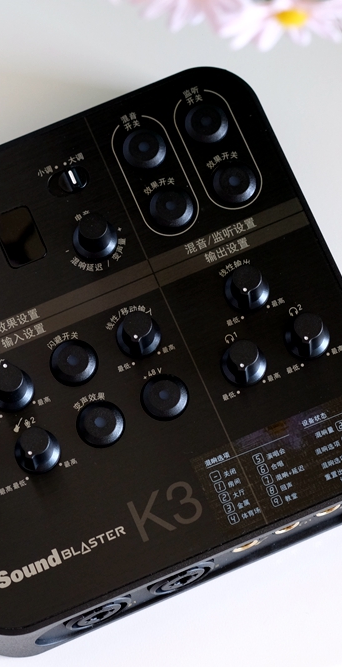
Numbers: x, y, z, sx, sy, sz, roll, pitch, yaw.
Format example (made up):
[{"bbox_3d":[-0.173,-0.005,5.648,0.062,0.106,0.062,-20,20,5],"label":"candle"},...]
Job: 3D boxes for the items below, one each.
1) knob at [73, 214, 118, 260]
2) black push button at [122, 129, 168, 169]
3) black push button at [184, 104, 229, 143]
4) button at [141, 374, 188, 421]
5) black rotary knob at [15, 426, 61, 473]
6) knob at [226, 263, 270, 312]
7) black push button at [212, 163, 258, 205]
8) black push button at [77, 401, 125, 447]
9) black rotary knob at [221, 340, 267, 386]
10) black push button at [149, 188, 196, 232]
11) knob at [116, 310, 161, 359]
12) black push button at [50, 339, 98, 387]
[{"bbox_3d":[-0.025,-0.033,0.815,0.015,0.013,0.015,0,75,0],"label":"knob"},{"bbox_3d":[-0.009,-0.061,0.828,0.015,0.004,0.015,0,75,0],"label":"black push button"},{"bbox_3d":[0.012,-0.072,0.854,0.015,0.004,0.015,0,74,2],"label":"black push button"},{"bbox_3d":[-0.002,0.020,0.805,0.015,0.004,0.015,0,75,0],"label":"button"},{"bbox_3d":[-0.043,0.036,0.796,0.015,0.013,0.015,0,75,0],"label":"black rotary knob"},{"bbox_3d":[0.025,-0.016,0.832,0.015,0.012,0.015,0,74,2],"label":"knob"},{"bbox_3d":[0.021,-0.050,0.824,0.015,0.004,0.015,0,75,0],"label":"black push button"},{"bbox_3d":[-0.023,0.030,0.825,0.015,0.004,0.015,0,74,2],"label":"black push button"},{"bbox_3d":[0.024,0.008,0.803,0.015,0.013,0.015,0,75,0],"label":"black rotary knob"},{"bbox_3d":[0.000,-0.042,0.822,0.015,0.004,0.015,0,75,0],"label":"black push button"},{"bbox_3d":[-0.010,-0.001,0.806,0.015,0.013,0.015,0,75,0],"label":"knob"},{"bbox_3d":[-0.031,0.009,0.808,0.015,0.004,0.015,0,75,0],"label":"black push button"}]

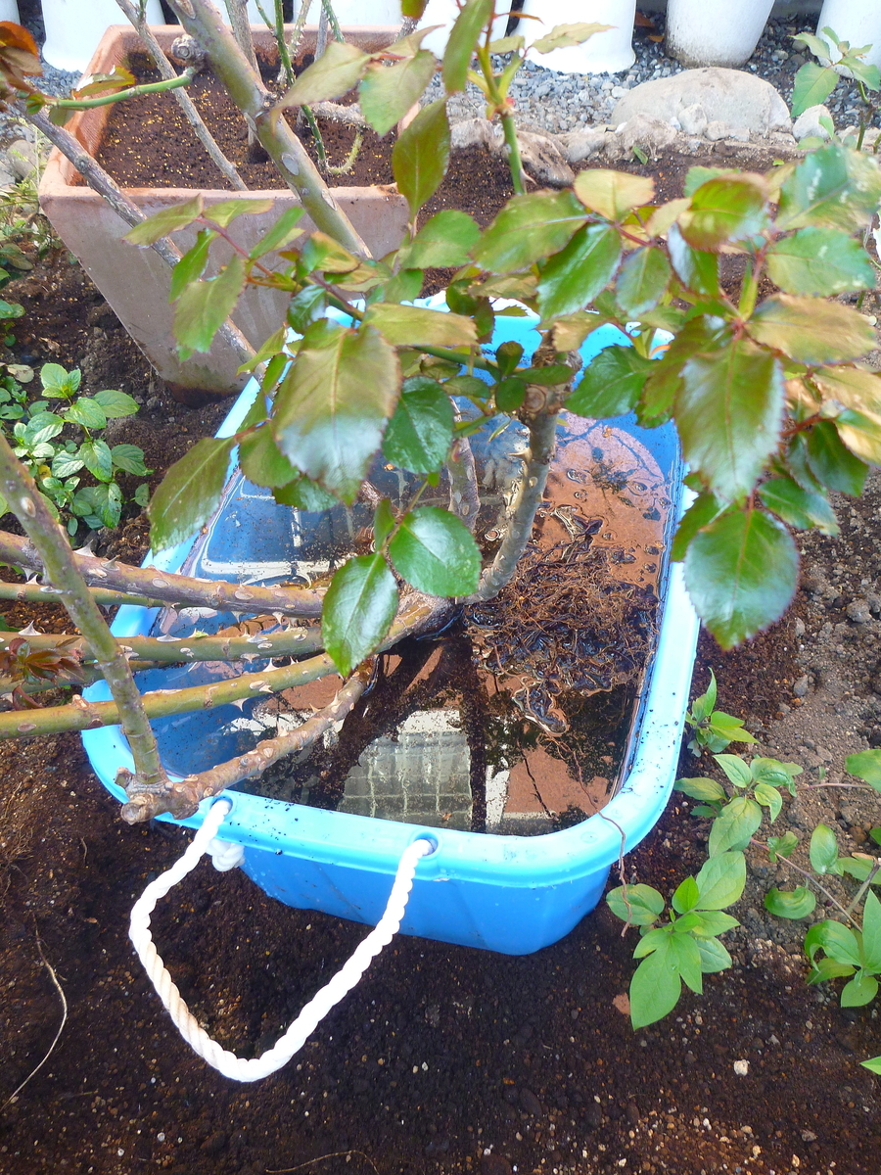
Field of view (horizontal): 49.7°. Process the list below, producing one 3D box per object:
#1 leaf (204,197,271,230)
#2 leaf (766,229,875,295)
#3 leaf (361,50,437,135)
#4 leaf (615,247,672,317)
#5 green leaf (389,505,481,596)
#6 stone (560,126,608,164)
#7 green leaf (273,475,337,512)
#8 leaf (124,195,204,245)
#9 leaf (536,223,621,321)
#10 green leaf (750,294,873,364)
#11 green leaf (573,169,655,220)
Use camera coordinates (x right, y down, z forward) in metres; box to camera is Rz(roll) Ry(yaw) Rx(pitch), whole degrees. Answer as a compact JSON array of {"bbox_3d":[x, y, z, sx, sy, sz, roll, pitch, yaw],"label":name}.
[{"bbox_3d":[-0.123,-0.228,0.580,0.041,0.011,0.026,-21,63,-14],"label":"leaf"},{"bbox_3d":[0.208,-0.178,0.520,0.054,0.011,0.036,12,89,15],"label":"leaf"},{"bbox_3d":[-0.024,-0.280,0.540,0.034,0.048,0.012,28,13,-9],"label":"leaf"},{"bbox_3d":[0.115,-0.173,0.540,0.030,0.012,0.044,13,80,2],"label":"leaf"},{"bbox_3d":[0.000,-0.024,0.630,0.072,0.014,0.042,39,82,6],"label":"green leaf"},{"bbox_3d":[0.230,-0.710,1.522,0.080,0.055,0.065,6,49,6],"label":"stone"},{"bbox_3d":[-0.074,-0.055,0.520,0.037,0.010,0.031,10,75,-2],"label":"green leaf"},{"bbox_3d":[-0.165,-0.219,0.571,0.056,0.014,0.024,-30,69,-12],"label":"leaf"},{"bbox_3d":[0.070,-0.159,0.480,0.033,0.011,0.059,41,95,4],"label":"leaf"},{"bbox_3d":[0.168,-0.117,0.430,0.055,0.012,0.032,14,79,15],"label":"green leaf"},{"bbox_3d":[0.097,-0.221,0.535,0.047,0.011,0.045,4,57,4],"label":"green leaf"}]

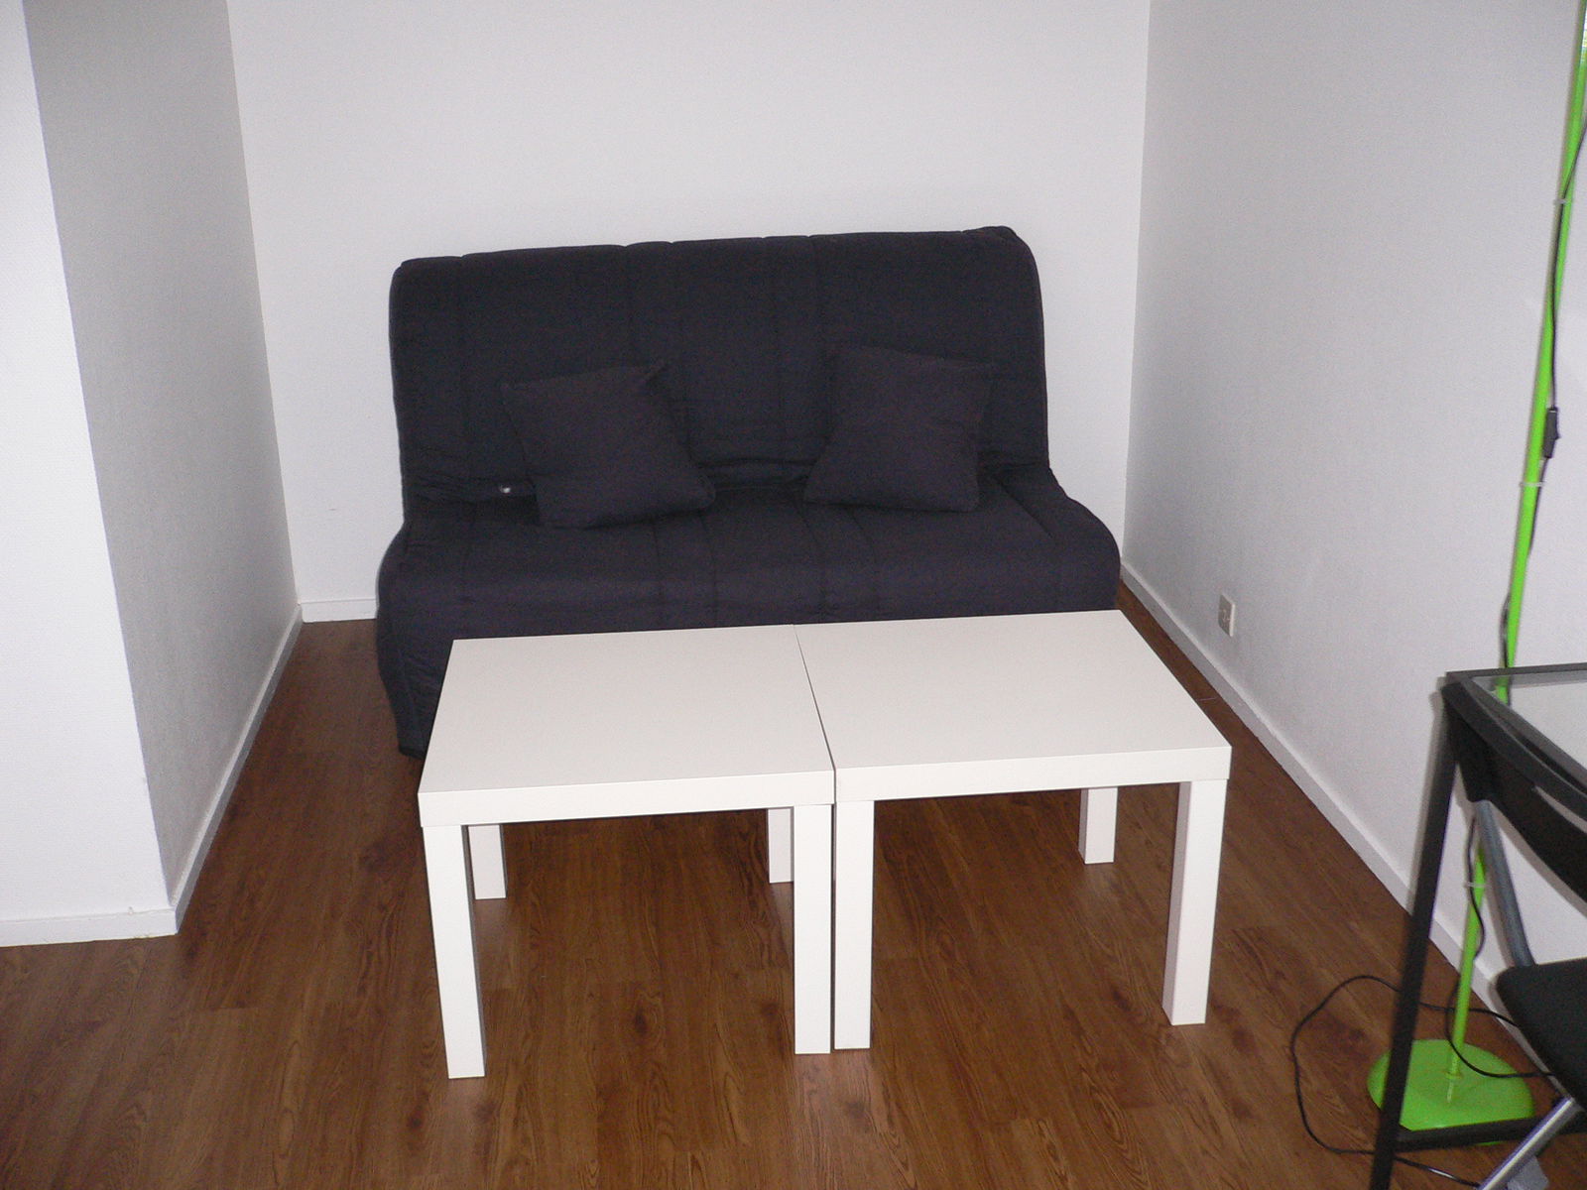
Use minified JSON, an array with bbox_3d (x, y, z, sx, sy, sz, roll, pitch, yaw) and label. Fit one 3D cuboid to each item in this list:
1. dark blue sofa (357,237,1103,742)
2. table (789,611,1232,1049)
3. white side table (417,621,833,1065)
[{"bbox_3d":[-0.113,-0.241,3.476,1.430,0.880,0.960,-4,20,-8],"label":"dark blue sofa"},{"bbox_3d":[0.306,0.341,2.505,0.550,0.450,0.545,-2,20,-5],"label":"table"},{"bbox_3d":[-0.244,0.366,2.452,0.550,0.450,0.545,-3,20,-5],"label":"white side table"}]

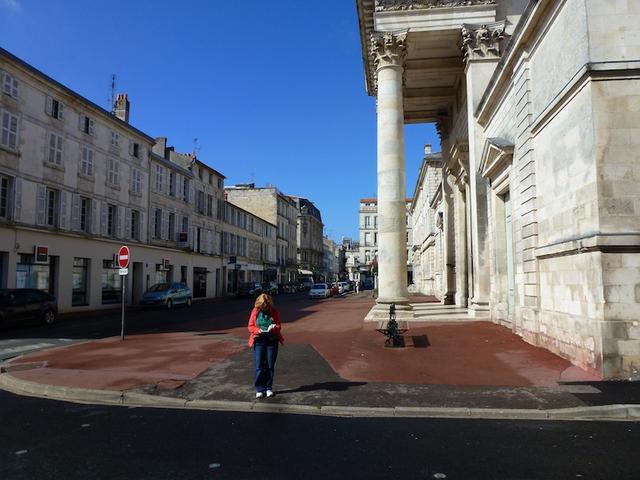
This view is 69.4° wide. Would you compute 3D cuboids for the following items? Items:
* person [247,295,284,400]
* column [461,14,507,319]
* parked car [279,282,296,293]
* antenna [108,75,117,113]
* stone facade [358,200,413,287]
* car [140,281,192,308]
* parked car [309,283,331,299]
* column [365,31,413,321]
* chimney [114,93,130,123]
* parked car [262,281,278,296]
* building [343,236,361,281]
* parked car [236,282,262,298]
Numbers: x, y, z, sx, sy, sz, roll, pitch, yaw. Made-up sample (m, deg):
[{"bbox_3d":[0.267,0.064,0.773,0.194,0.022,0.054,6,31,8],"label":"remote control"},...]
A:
[{"bbox_3d":[-0.798,1.521,6.819,0.530,1.550,0.420,0,-5,-6],"label":"person"},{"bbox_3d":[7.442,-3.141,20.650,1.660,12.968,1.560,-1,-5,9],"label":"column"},{"bbox_3d":[-4.376,6.663,64.895,1.720,1.460,4.100,-1,-5,9],"label":"parked car"},{"bbox_3d":[-14.575,-10.308,32.623,0.600,2.692,0.600,-1,-5,9],"label":"antenna"},{"bbox_3d":[15.757,1.267,99.621,14.000,18.200,12.000,0,-5,5],"label":"stone facade"},{"bbox_3d":[-9.822,3.609,29.948,1.700,1.550,3.950,-1,-5,9],"label":"car"},{"bbox_3d":[0.242,5.165,47.452,1.680,1.430,3.900,-1,-5,9],"label":"parked car"},{"bbox_3d":[3.493,-3.278,22.360,1.750,13.300,1.750,-1,-5,8],"label":"column"},{"bbox_3d":[-15.829,-10.501,37.029,0.850,2.500,0.600,-1,-5,8],"label":"chimney"},{"bbox_3d":[-6.061,5.660,54.071,1.740,1.600,4.100,-1,-5,9],"label":"parked car"},{"bbox_3d":[9.865,6.181,121.889,6.000,12.200,8.500,0,-5,5],"label":"building"},{"bbox_3d":[-7.357,5.176,48.234,1.780,1.480,4.200,-1,-5,8],"label":"parked car"}]

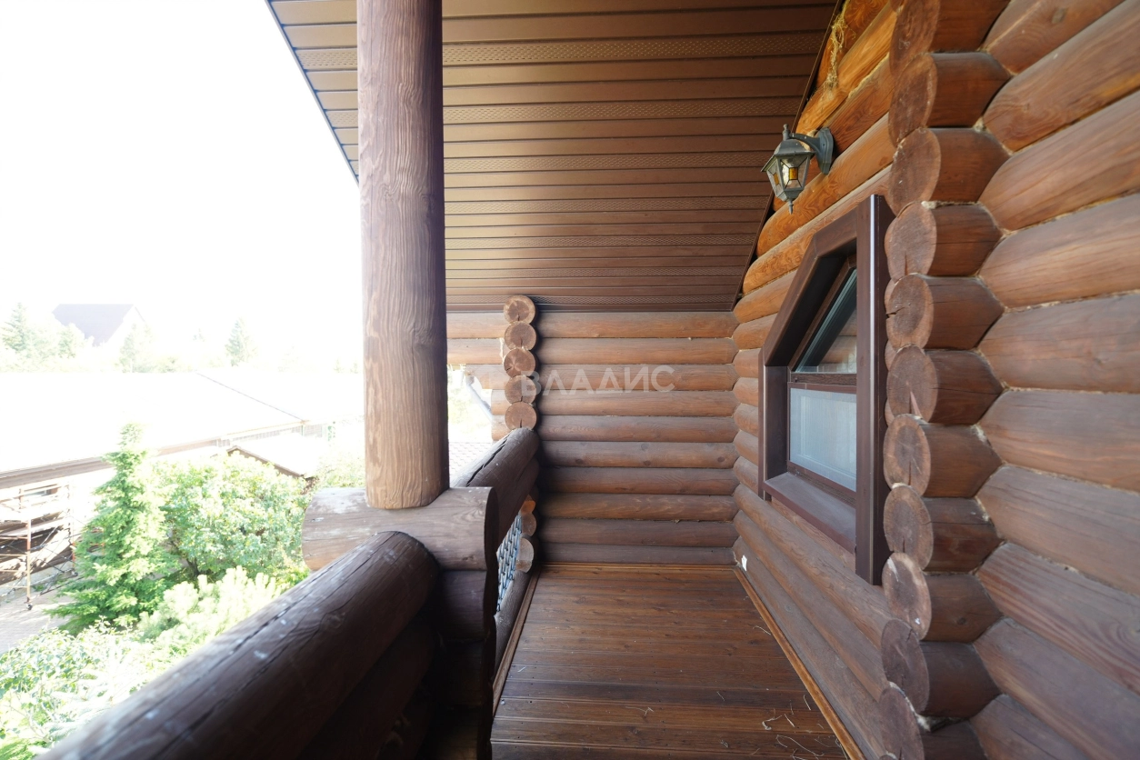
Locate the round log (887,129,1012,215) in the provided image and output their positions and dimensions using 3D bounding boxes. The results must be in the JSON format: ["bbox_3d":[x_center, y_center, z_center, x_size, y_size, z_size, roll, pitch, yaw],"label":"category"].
[{"bbox_3d":[1.104,-0.604,1.488,0.192,0.242,0.242,0,1,3],"label":"round log"}]

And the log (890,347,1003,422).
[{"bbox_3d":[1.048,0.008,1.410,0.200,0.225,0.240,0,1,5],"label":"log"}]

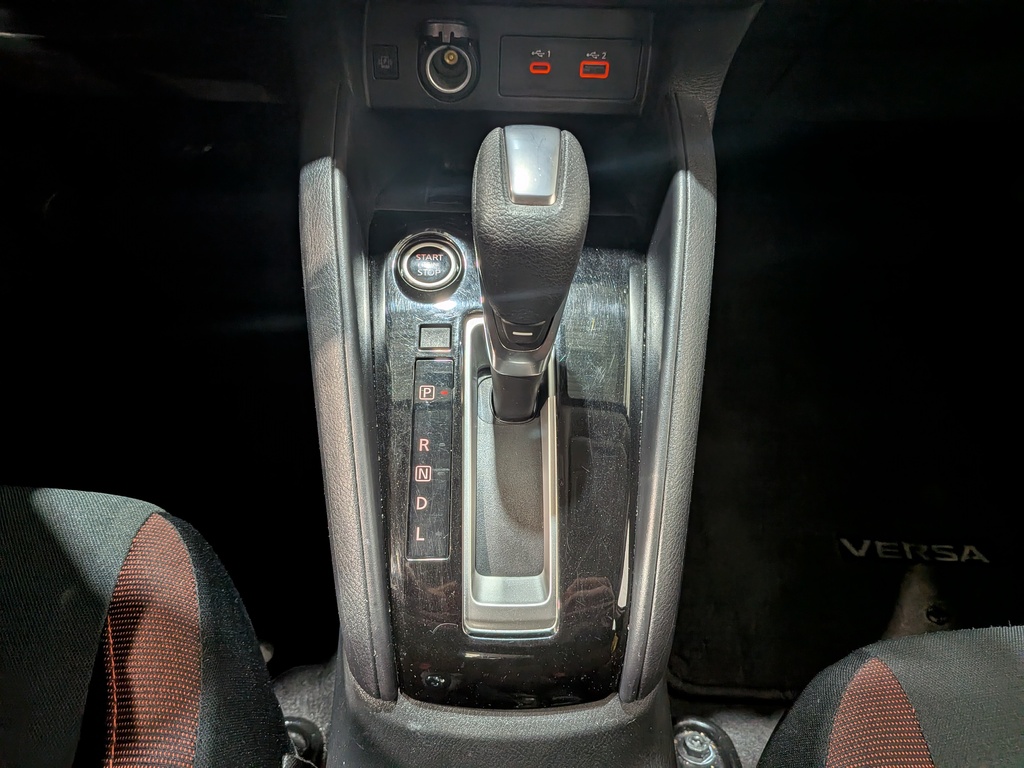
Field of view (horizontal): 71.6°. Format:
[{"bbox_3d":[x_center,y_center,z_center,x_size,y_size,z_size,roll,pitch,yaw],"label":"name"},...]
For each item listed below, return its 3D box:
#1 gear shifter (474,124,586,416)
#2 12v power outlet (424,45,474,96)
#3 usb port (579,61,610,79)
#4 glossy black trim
[{"bbox_3d":[0.008,-0.061,0.380,0.055,0.152,0.055,1,44,-1],"label":"gear shifter"},{"bbox_3d":[-0.035,-0.178,0.407,0.028,0.028,0.020,1,18,-1],"label":"12v power outlet"},{"bbox_3d":[0.048,-0.185,0.416,0.017,0.010,0.008,1,36,-1],"label":"usb port"},{"bbox_3d":[-0.001,0.042,0.445,0.168,0.035,0.300,1,82,-1],"label":"glossy black trim"}]

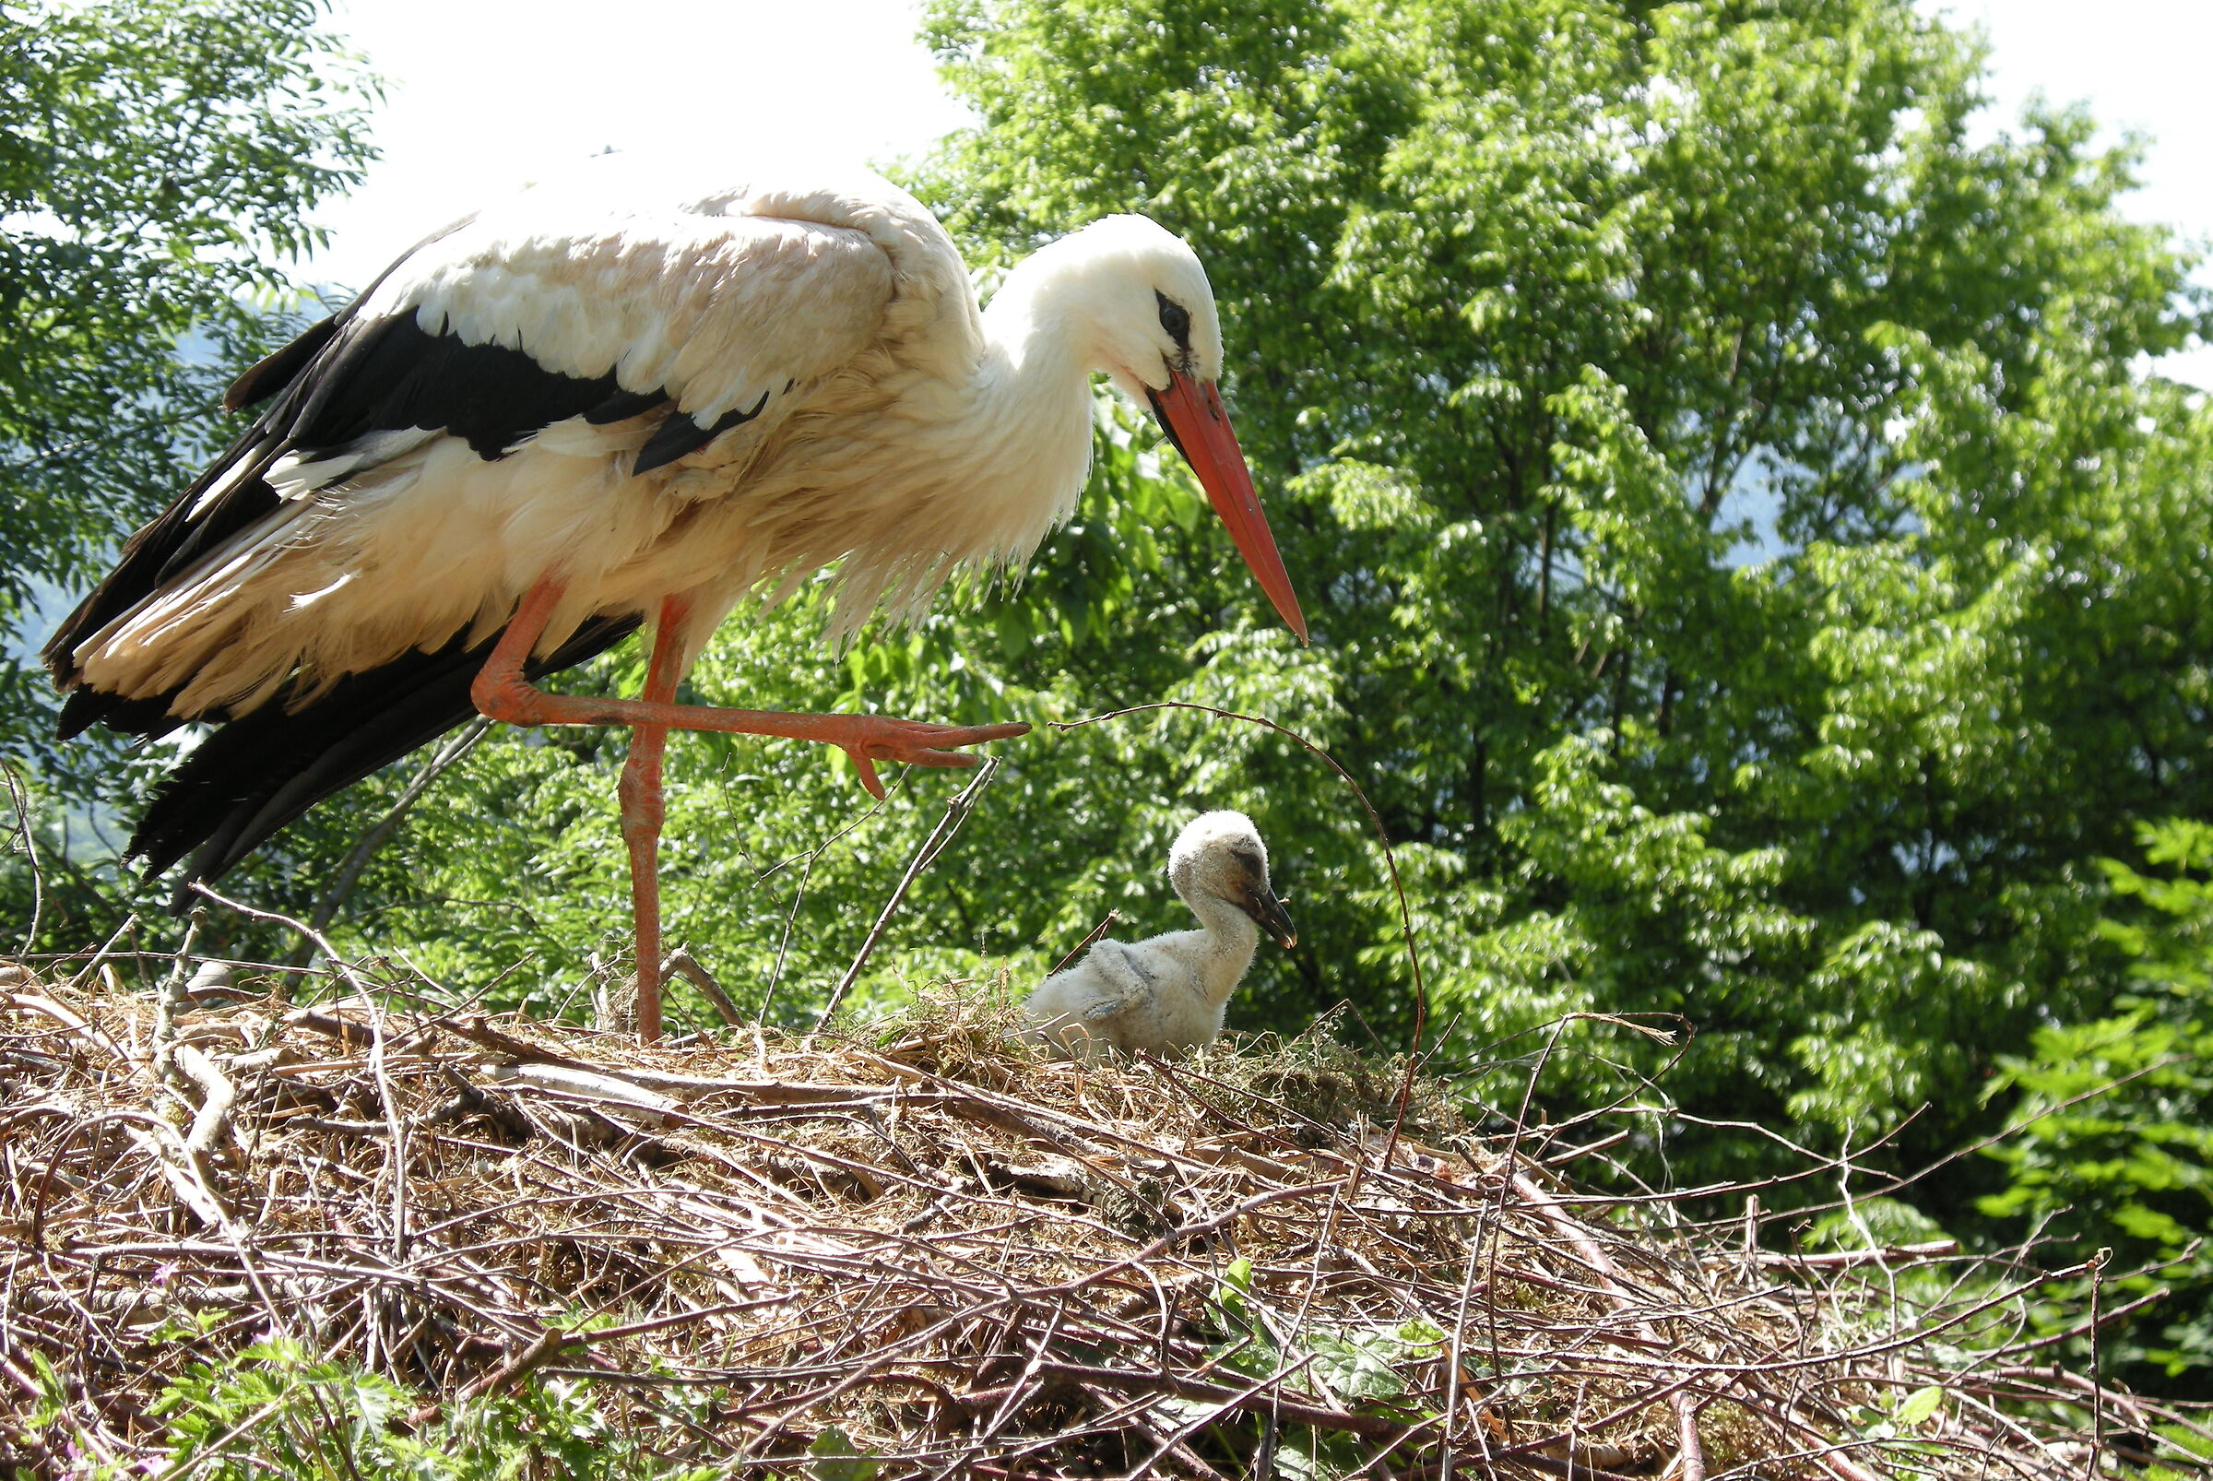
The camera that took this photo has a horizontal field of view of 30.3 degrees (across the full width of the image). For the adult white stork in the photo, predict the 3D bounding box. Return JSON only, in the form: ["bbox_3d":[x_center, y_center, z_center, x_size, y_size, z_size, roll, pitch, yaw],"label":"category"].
[{"bbox_3d":[-0.255,-0.056,2.400,0.740,0.570,0.270,0,-5,5],"label":"adult white stork"}]

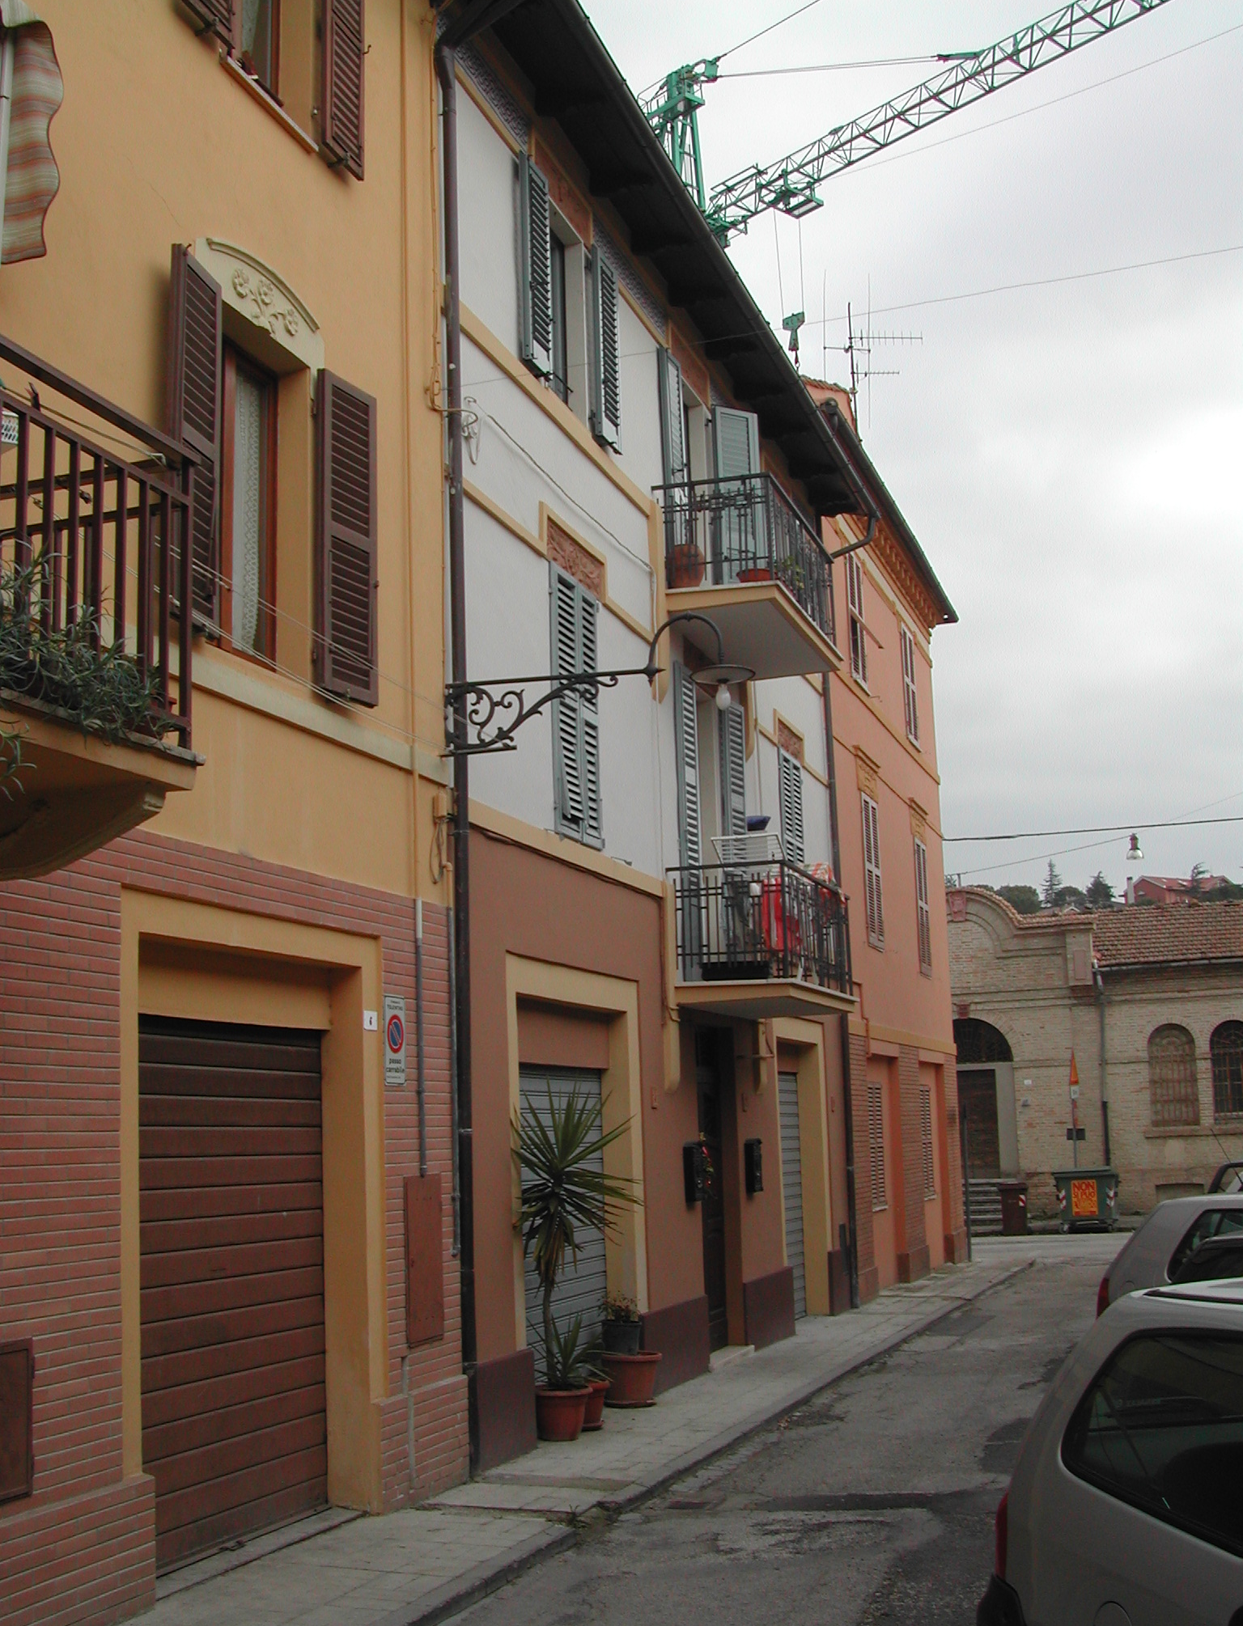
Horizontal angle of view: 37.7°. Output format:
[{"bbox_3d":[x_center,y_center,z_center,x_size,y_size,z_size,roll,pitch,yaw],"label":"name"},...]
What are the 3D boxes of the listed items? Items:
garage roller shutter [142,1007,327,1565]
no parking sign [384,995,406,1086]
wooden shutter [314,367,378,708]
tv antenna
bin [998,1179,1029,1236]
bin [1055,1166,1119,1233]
[{"bbox_3d":[-1.832,2.106,8.193,0.070,2.280,1.850,-5,-11,19],"label":"garage roller shutter"},{"bbox_3d":[-1.178,1.192,9.508,0.015,0.455,0.250,-5,-11,19],"label":"no parking sign"},{"bbox_3d":[-1.405,-1.402,9.335,0.045,1.680,0.440,-7,-12,28],"label":"wooden shutter"},{"bbox_3d":[3.824,-6.639,27.000,1.330,2.170,0.400,-1,-10,-4],"label":"tv antenna"},{"bbox_3d":[7.452,7.489,34.500,0.540,1.030,0.640,-6,-11,22],"label":"bin"},{"bbox_3d":[8.890,7.409,34.700,1.230,1.200,0.820,-6,-11,23],"label":"bin"}]

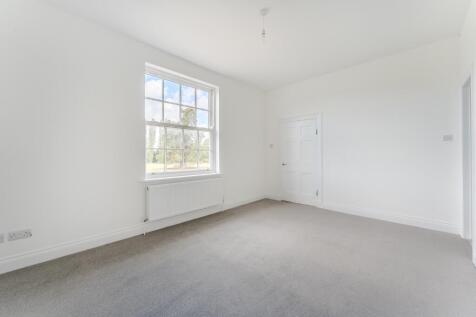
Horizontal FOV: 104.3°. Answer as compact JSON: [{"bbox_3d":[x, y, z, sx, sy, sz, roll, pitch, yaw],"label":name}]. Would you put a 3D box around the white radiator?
[{"bbox_3d":[-0.813,0.636,3.215,0.106,0.507,1.409,1,2,44],"label":"white radiator"}]

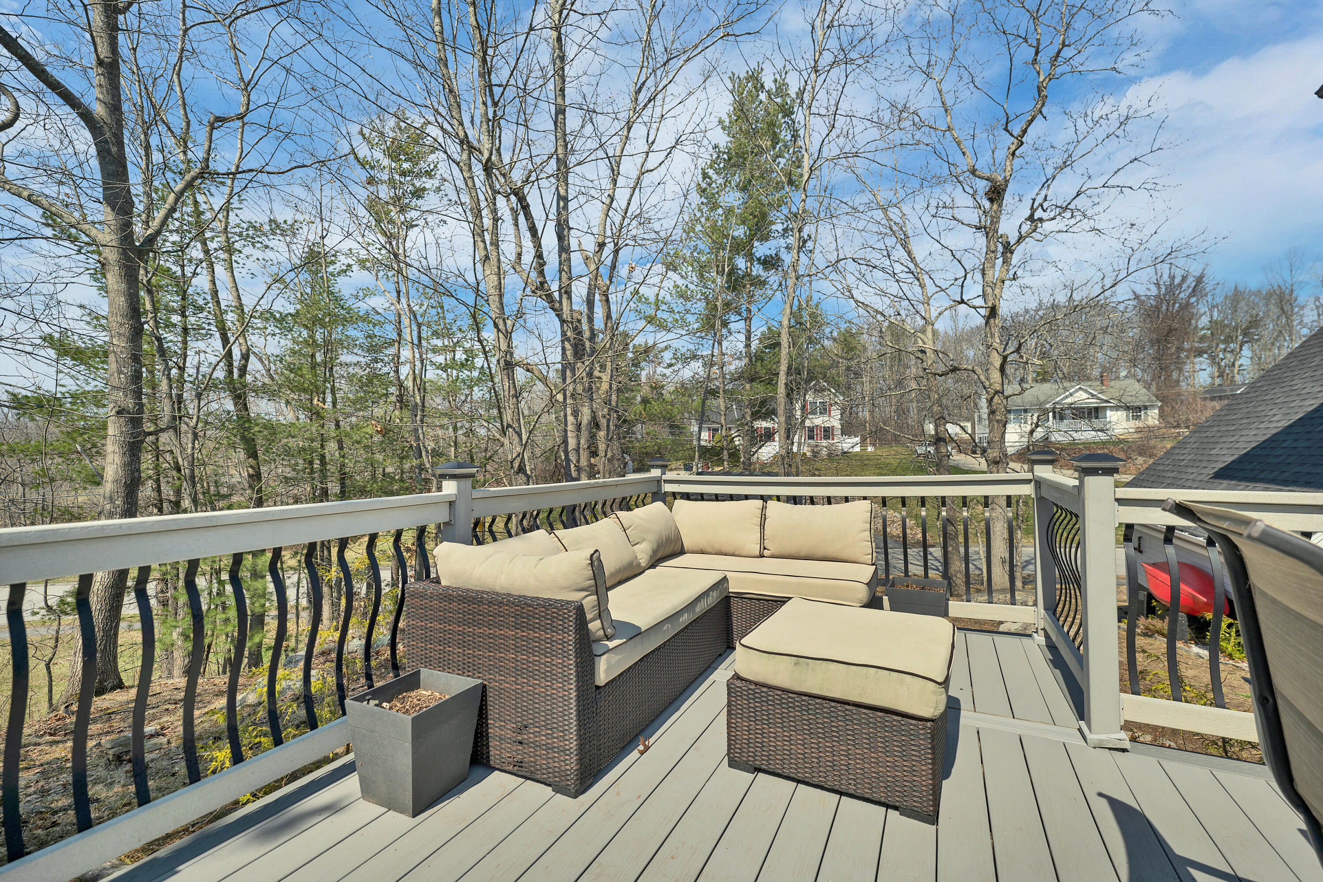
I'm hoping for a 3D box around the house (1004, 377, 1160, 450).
[{"bbox_3d":[44.275,-2.772,57.040,14.000,7.800,10.400,-1,-2,19],"label":"house"}]

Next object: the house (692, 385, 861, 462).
[{"bbox_3d":[11.731,-2.104,60.339,16.400,8.800,10.000,-1,-1,5],"label":"house"}]

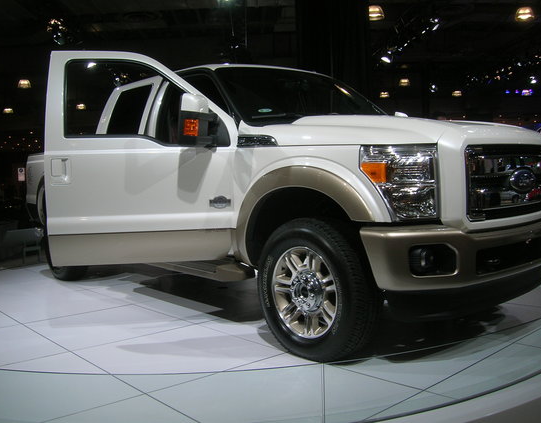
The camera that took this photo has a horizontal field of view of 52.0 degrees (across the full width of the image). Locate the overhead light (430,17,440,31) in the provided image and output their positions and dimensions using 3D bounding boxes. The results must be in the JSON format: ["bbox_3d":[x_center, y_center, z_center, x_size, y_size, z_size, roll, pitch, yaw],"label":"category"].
[{"bbox_3d":[3.773,-4.299,12.682,0.250,0.320,0.280,-6,5,-38],"label":"overhead light"}]

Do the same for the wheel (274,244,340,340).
[{"bbox_3d":[0.252,0.480,3.383,0.180,0.550,0.550,-6,5,-40],"label":"wheel"}]

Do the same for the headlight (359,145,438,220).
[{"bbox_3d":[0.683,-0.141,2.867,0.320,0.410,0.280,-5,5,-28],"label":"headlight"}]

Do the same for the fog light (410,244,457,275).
[{"bbox_3d":[0.836,0.250,2.893,0.220,0.165,0.120,-4,5,-25],"label":"fog light"}]

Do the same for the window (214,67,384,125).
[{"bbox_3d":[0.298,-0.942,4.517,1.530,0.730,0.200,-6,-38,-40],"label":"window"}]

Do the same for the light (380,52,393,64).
[{"bbox_3d":[3.462,-4.566,16.552,0.310,0.330,0.310,2,6,45],"label":"light"}]

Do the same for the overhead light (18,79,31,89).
[{"bbox_3d":[-9.533,-4.955,21.518,0.470,0.320,0.470,-3,4,0],"label":"overhead light"}]

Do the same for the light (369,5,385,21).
[{"bbox_3d":[2.607,-4.929,13.771,0.480,0.340,0.480,-3,4,0],"label":"light"}]

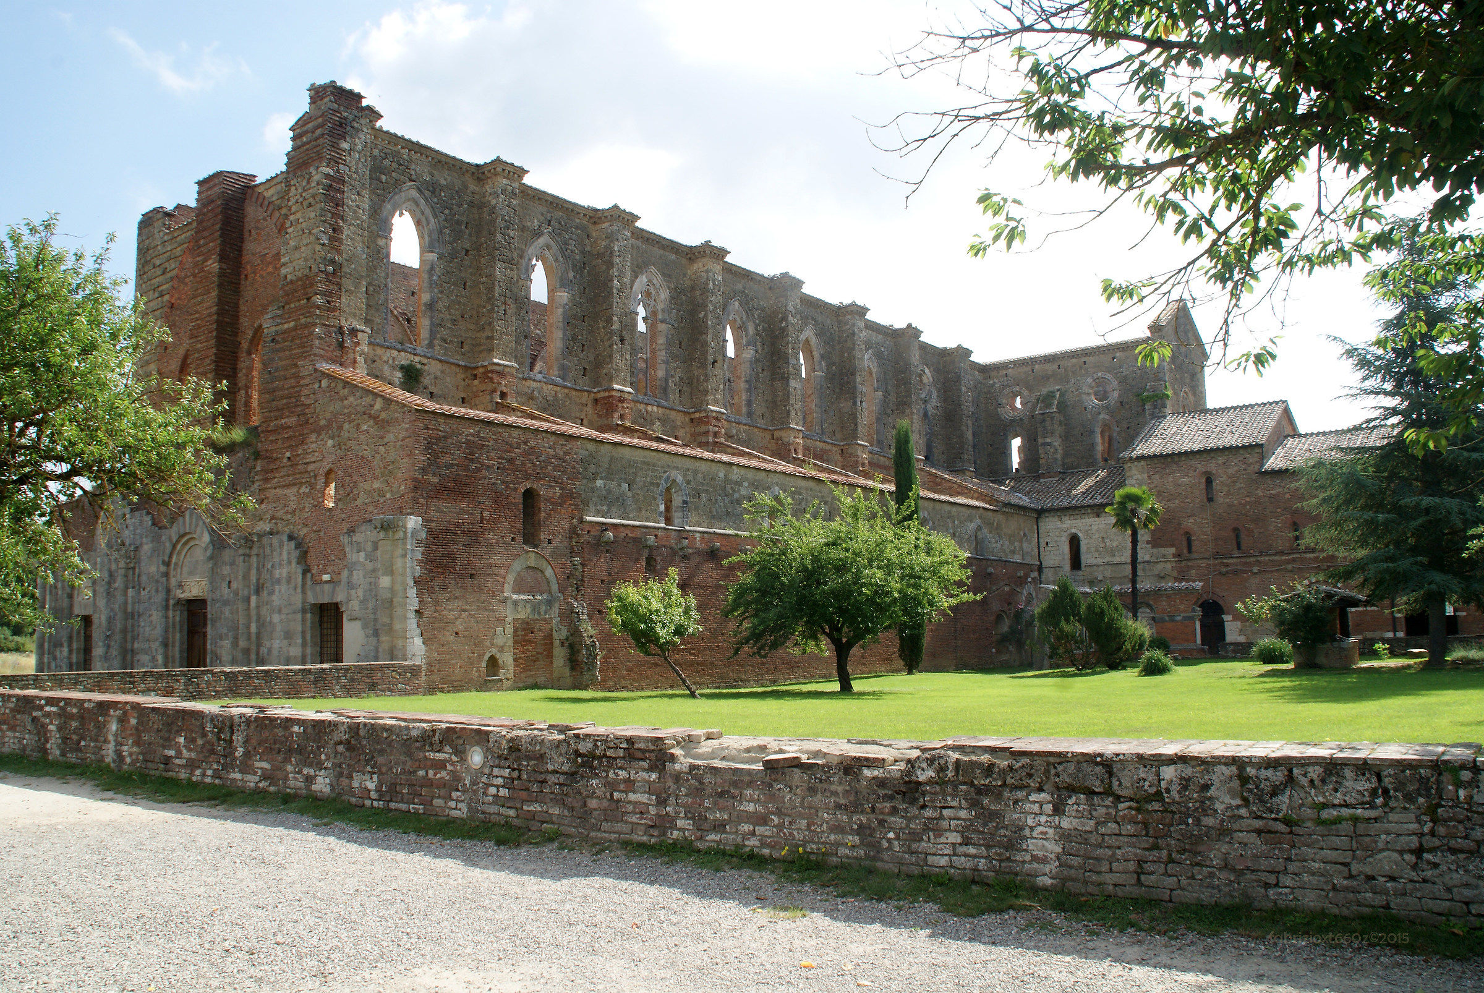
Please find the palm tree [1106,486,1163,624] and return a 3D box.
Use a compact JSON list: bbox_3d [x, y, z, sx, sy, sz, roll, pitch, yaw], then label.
[{"bbox_3d":[16.154,3.248,45.797,2.158,7.354,2.350,-3,-8,19],"label":"palm tree"}]

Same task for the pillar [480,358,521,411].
[{"bbox_3d":[-8.207,-3.713,37.424,0.981,1.591,1.155,-6,-9,39],"label":"pillar"}]

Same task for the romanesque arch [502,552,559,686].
[{"bbox_3d":[-5.600,3.239,29.501,0.400,3.652,1.929,-6,-9,39],"label":"romanesque arch"}]

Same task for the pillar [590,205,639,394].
[{"bbox_3d":[-4.821,-7.365,41.587,1.188,6.750,1.269,-6,-9,39],"label":"pillar"}]

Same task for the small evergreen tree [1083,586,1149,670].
[{"bbox_3d":[14.768,5.195,44.010,2.656,3.341,2.443,0,-7,0],"label":"small evergreen tree"}]

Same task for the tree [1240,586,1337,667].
[{"bbox_3d":[19.123,4.550,39.063,3.005,2.925,2.600,-4,-8,26],"label":"tree"}]

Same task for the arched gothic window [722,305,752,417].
[{"bbox_3d":[-0.247,-5.799,48.204,0.486,4.968,1.890,-6,-9,39],"label":"arched gothic window"}]

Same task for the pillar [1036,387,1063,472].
[{"bbox_3d":[17.558,-3.722,63.361,1.296,4.698,0.918,-6,-9,39],"label":"pillar"}]

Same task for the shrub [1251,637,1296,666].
[{"bbox_3d":[19.333,5.648,40.526,1.417,1.096,1.500,-4,-8,25],"label":"shrub"}]

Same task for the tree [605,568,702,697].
[{"bbox_3d":[-2.274,3.499,28.755,2.426,3.350,2.400,0,-7,-5],"label":"tree"}]

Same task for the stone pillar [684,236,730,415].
[{"bbox_3d":[-1.423,-6.879,45.756,1.188,6.750,1.269,-6,-9,39],"label":"stone pillar"}]

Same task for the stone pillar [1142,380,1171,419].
[{"bbox_3d":[22.218,-4.086,59.606,1.296,4.320,0.918,-6,-9,39],"label":"stone pillar"}]

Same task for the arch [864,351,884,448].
[{"bbox_3d":[6.445,-4.915,56.988,0.763,5.259,2.126,-6,-9,39],"label":"arch"}]

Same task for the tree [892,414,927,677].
[{"bbox_3d":[6.785,1.971,45.126,1.139,10.374,1.139,-1,-7,0],"label":"tree"}]

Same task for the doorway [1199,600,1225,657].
[{"bbox_3d":[20.603,5.762,48.728,1.144,2.486,0.300,-6,-9,39],"label":"doorway"}]

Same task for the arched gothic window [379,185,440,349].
[{"bbox_3d":[-10.857,-7.448,35.911,0.763,5.423,2.235,-6,-9,39],"label":"arched gothic window"}]

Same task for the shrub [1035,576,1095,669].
[{"bbox_3d":[12.922,5.037,44.433,2.349,3.789,2.300,-3,-7,16],"label":"shrub"}]

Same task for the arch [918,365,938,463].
[{"bbox_3d":[9.837,-4.458,61.124,0.763,5.505,2.126,-6,-9,39],"label":"arch"}]

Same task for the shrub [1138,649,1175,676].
[{"bbox_3d":[14.362,5.762,38.610,1.286,0.924,1.247,0,-7,0],"label":"shrub"}]

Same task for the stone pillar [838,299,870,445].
[{"bbox_3d":[5.088,-5.498,50.882,1.200,6.423,1.000,-6,-9,39],"label":"stone pillar"}]

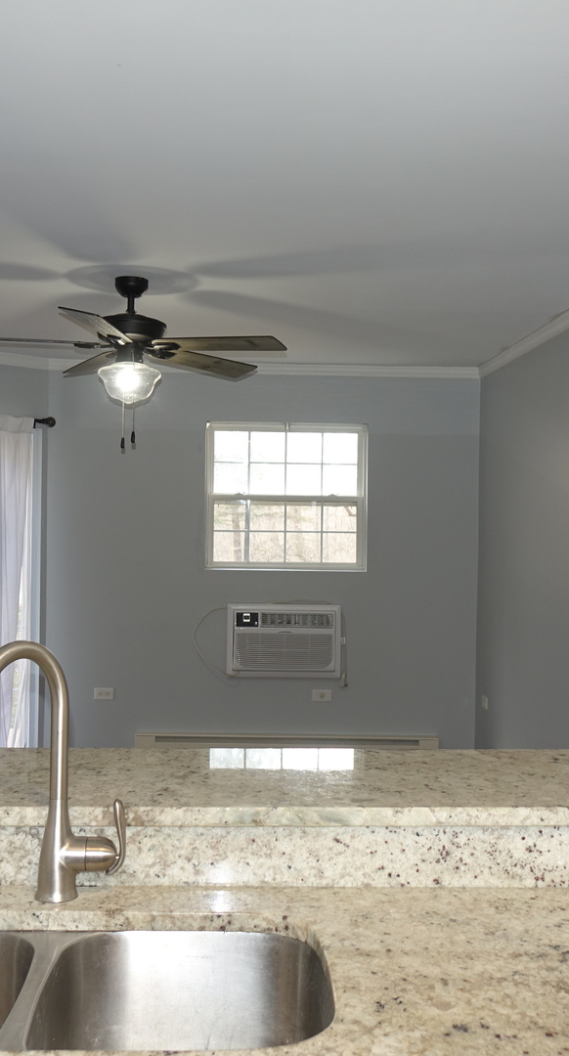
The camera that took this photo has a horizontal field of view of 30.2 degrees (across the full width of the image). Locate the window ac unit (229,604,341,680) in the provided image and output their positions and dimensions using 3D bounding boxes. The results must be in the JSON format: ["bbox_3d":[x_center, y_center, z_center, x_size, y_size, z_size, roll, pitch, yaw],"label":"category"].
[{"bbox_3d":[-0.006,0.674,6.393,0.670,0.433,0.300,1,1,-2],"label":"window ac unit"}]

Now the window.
[{"bbox_3d":[0.011,-0.181,6.355,0.965,0.880,0.100,1,1,-2],"label":"window"}]

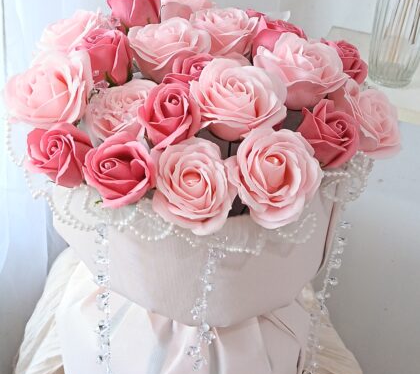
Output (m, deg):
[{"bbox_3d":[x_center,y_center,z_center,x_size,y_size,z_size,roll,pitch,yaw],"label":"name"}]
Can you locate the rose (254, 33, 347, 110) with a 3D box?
[{"bbox_3d":[0.081,-0.103,0.695,0.082,0.058,0.082,19,48,3],"label":"rose"}]

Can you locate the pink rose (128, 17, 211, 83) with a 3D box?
[{"bbox_3d":[-0.039,-0.133,0.750,0.080,0.058,0.080,0,45,-3],"label":"pink rose"}]

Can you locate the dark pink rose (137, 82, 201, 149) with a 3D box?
[{"bbox_3d":[-0.036,-0.062,0.675,0.057,0.052,0.057,5,62,-9],"label":"dark pink rose"}]

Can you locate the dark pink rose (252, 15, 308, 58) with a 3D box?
[{"bbox_3d":[0.069,-0.143,0.770,0.059,0.052,0.059,14,43,2],"label":"dark pink rose"}]

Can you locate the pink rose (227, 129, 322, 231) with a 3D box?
[{"bbox_3d":[0.054,-0.008,0.645,0.081,0.058,0.081,6,71,5],"label":"pink rose"}]

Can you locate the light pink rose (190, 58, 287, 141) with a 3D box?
[{"bbox_3d":[0.024,-0.074,0.660,0.081,0.058,0.081,0,60,2],"label":"light pink rose"}]

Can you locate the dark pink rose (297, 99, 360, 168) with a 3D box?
[{"bbox_3d":[0.104,-0.047,0.685,0.058,0.051,0.058,-30,89,-24],"label":"dark pink rose"}]

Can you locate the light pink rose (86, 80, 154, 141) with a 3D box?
[{"bbox_3d":[-0.078,-0.065,0.690,0.070,0.055,0.070,6,57,-7],"label":"light pink rose"}]

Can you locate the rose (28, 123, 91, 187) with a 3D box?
[{"bbox_3d":[-0.131,-0.028,0.675,0.058,0.050,0.058,-3,77,13],"label":"rose"}]

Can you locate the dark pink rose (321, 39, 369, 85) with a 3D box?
[{"bbox_3d":[0.127,-0.120,0.750,0.055,0.048,0.055,27,57,5],"label":"dark pink rose"}]

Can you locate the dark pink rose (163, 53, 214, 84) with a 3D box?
[{"bbox_3d":[-0.014,-0.100,0.710,0.058,0.050,0.058,0,56,-1],"label":"dark pink rose"}]

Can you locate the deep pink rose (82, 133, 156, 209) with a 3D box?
[{"bbox_3d":[-0.075,-0.015,0.645,0.062,0.062,0.050,21,-1,13],"label":"deep pink rose"}]

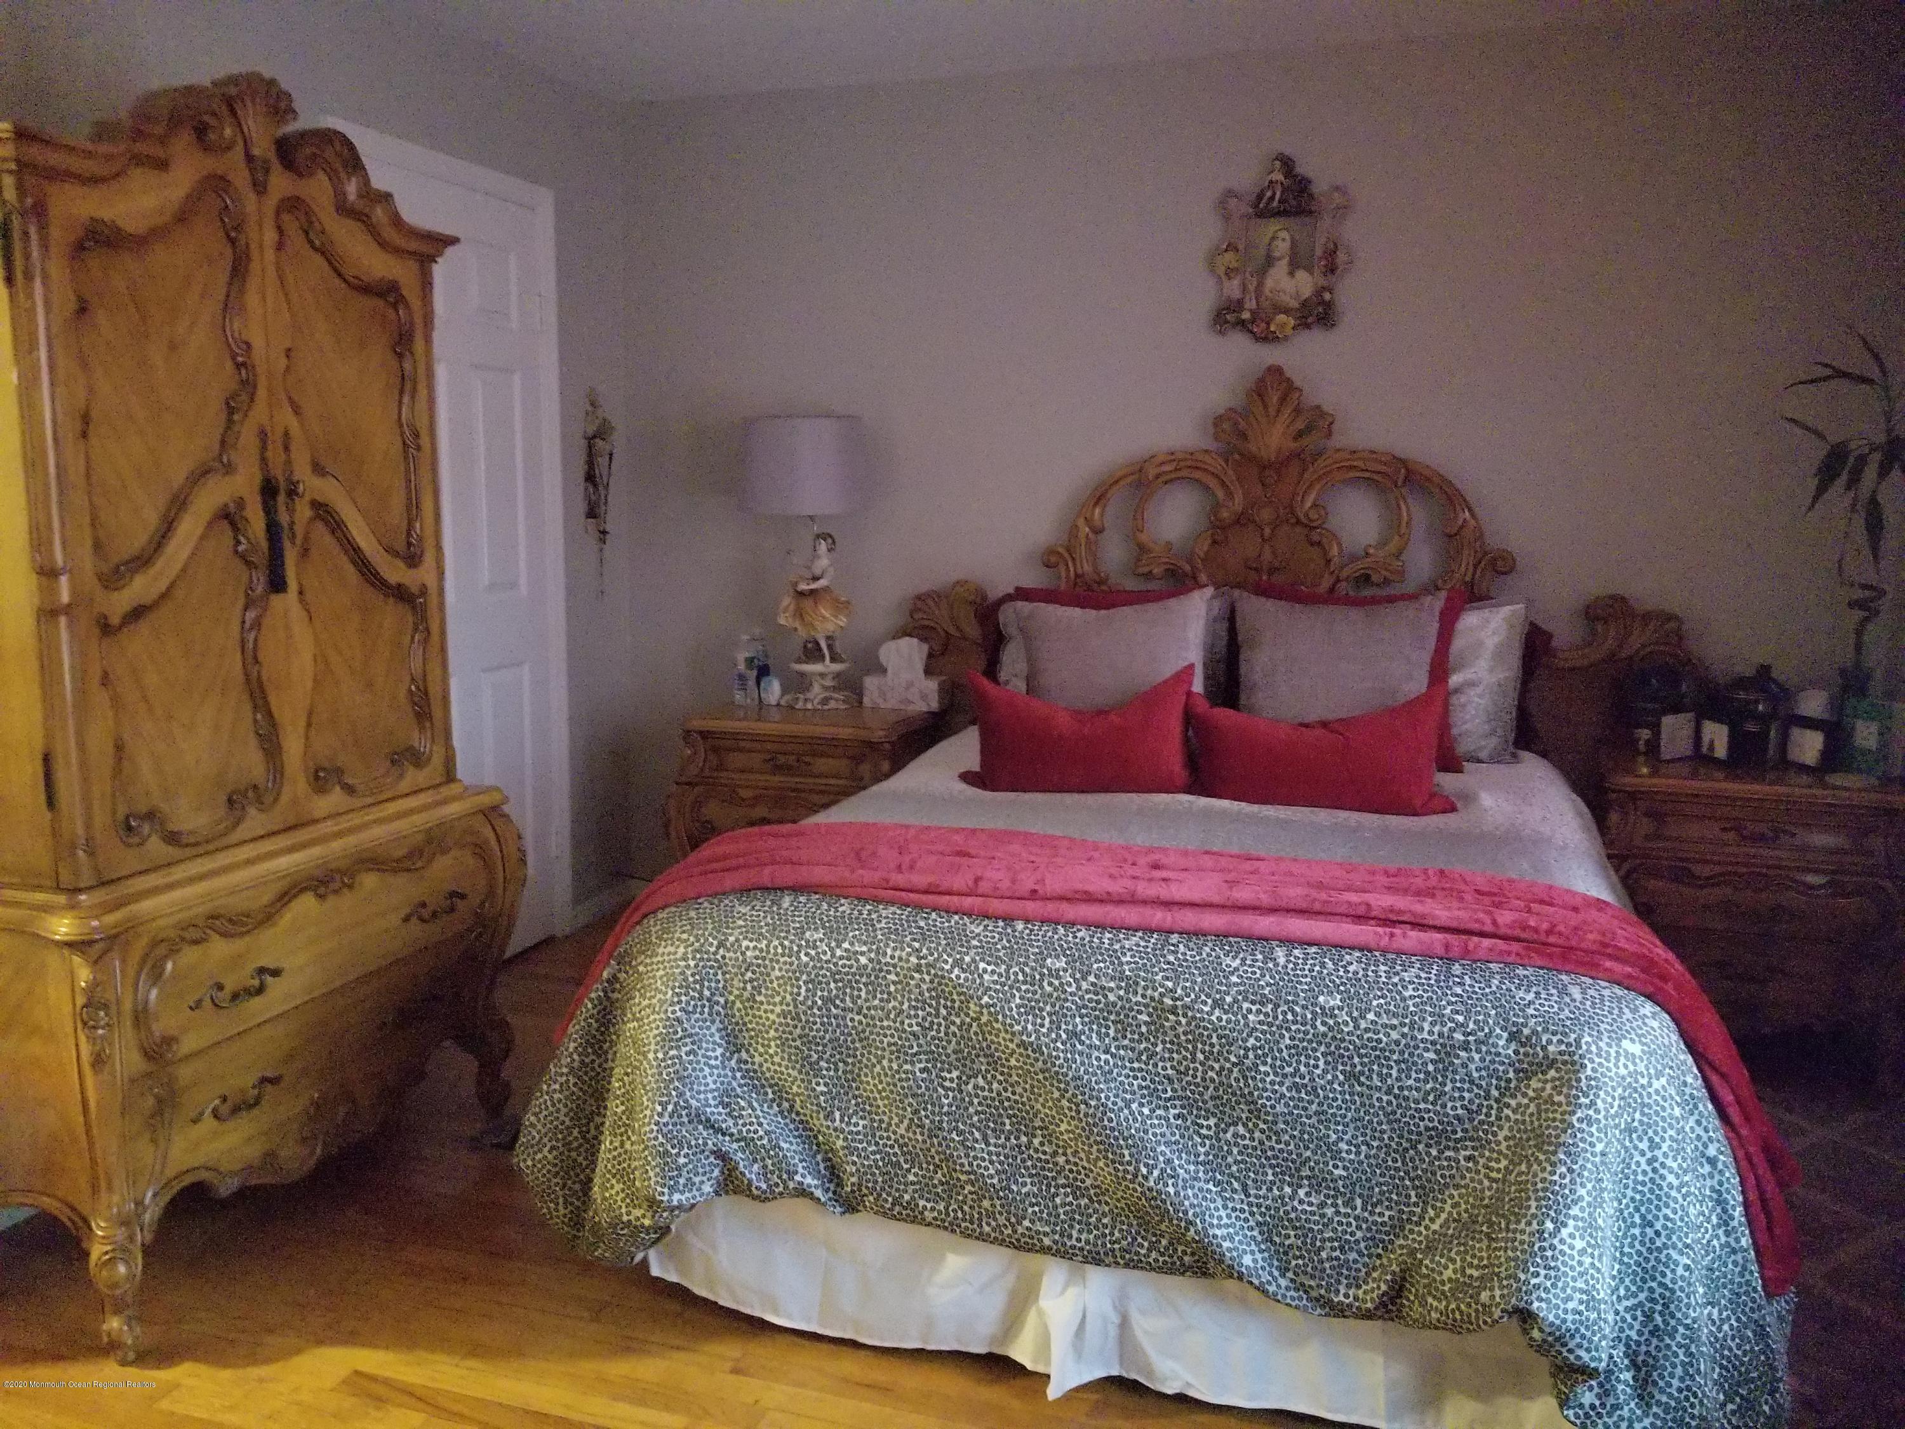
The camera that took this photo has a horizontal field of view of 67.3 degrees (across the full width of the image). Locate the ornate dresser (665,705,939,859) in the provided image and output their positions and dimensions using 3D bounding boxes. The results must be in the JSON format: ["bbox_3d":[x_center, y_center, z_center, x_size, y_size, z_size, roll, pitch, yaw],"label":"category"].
[{"bbox_3d":[-0.353,0.353,3.925,0.670,0.695,0.480,3,9,17],"label":"ornate dresser"}]

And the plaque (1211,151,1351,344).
[{"bbox_3d":[0.842,-1.203,3.689,0.355,0.480,0.060,3,9,17],"label":"plaque"}]

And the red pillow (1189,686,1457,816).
[{"bbox_3d":[0.784,0.065,3.031,0.530,0.285,0.140,3,-11,17],"label":"red pillow"}]

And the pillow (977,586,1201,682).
[{"bbox_3d":[0.377,-0.093,3.426,0.490,0.450,0.150,3,-9,17],"label":"pillow"}]

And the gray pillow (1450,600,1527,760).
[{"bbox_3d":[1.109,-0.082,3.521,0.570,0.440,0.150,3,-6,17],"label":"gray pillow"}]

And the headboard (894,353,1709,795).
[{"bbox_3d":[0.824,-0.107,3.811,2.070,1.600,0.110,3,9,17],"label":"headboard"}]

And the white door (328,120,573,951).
[{"bbox_3d":[-1.260,-0.341,3.685,0.070,2.110,0.890,3,9,17],"label":"white door"}]

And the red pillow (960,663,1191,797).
[{"bbox_3d":[0.279,0.030,3.189,0.500,0.285,0.140,2,-12,9],"label":"red pillow"}]

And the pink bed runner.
[{"bbox_3d":[0.330,0.490,2.315,1.800,0.470,0.580,3,9,17],"label":"pink bed runner"}]

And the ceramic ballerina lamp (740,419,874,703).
[{"bbox_3d":[-0.403,-0.419,3.992,0.360,0.810,0.360,1,8,0],"label":"ceramic ballerina lamp"}]

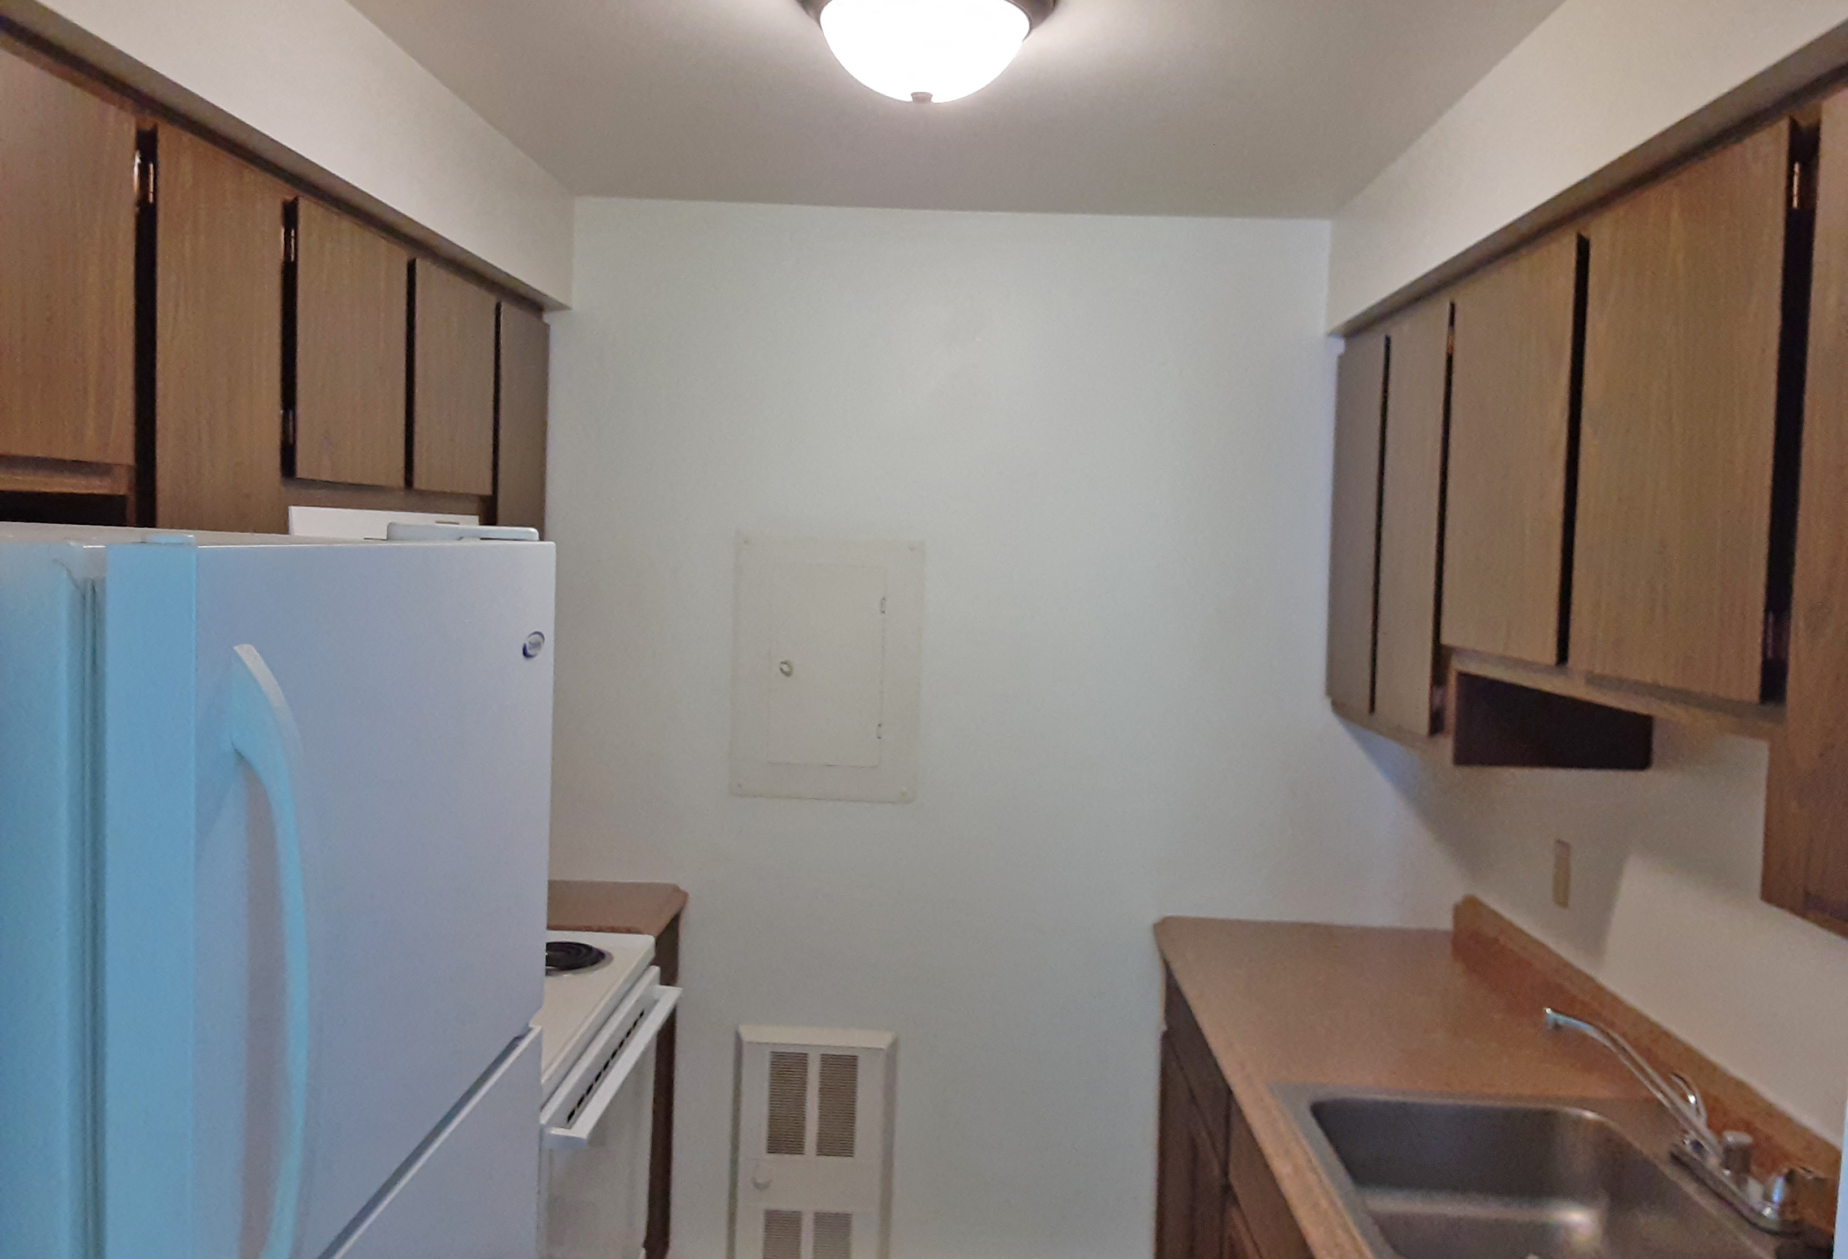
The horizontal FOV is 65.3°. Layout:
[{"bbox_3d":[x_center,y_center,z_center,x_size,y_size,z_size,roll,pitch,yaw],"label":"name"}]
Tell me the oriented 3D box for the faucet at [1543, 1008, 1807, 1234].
[{"bbox_3d":[0.918,0.597,1.778,0.255,0.190,0.260,3,3,14],"label":"faucet"}]

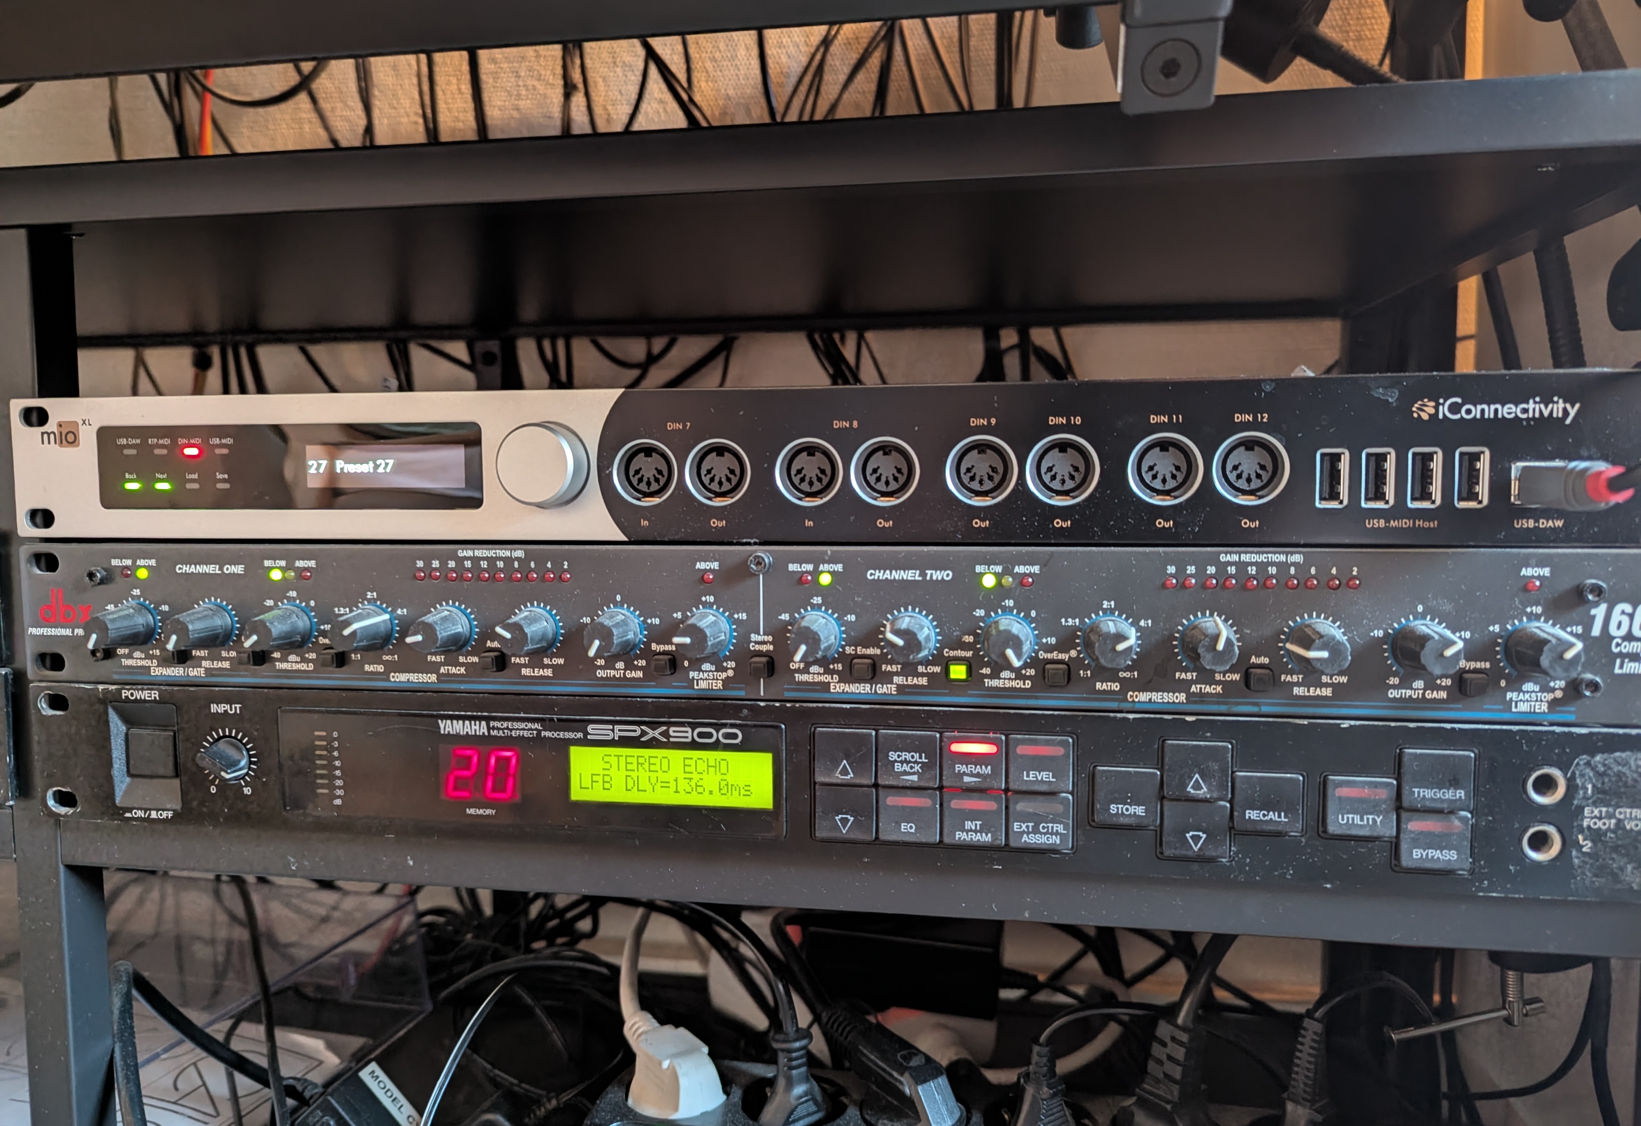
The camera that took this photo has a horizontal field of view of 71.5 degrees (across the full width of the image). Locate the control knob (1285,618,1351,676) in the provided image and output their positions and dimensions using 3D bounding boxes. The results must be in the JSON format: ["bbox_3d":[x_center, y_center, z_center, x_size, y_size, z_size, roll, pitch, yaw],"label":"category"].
[{"bbox_3d":[0.128,0.022,0.289,0.014,0.014,0.015,0,5,10],"label":"control knob"}]

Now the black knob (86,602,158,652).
[{"bbox_3d":[-0.215,0.020,0.349,0.013,0.013,0.016,0,5,10],"label":"black knob"}]

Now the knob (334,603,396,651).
[{"bbox_3d":[-0.136,0.020,0.335,0.014,0.014,0.015,0,5,10],"label":"knob"}]

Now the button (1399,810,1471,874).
[{"bbox_3d":[0.160,0.072,0.298,0.017,0.015,0.005,0,5,10],"label":"button"}]

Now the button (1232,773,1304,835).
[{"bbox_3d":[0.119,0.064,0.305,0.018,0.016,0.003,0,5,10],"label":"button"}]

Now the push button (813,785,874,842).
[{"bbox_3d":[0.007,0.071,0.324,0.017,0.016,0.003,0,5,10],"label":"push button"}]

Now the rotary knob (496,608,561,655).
[{"bbox_3d":[-0.085,0.021,0.328,0.014,0.014,0.015,0,5,10],"label":"rotary knob"}]

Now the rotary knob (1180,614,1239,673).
[{"bbox_3d":[0.102,0.022,0.296,0.014,0.014,0.015,0,5,10],"label":"rotary knob"}]

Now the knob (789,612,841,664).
[{"bbox_3d":[-0.002,0.021,0.308,0.013,0.013,0.016,0,5,10],"label":"knob"}]

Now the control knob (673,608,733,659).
[{"bbox_3d":[-0.034,0.021,0.319,0.014,0.014,0.015,0,5,10],"label":"control knob"}]

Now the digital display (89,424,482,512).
[{"bbox_3d":[-0.161,-0.029,0.345,0.127,0.026,0.004,0,5,10],"label":"digital display"}]

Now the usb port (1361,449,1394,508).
[{"bbox_3d":[0.144,-0.022,0.296,0.008,0.015,0.009,0,5,10],"label":"usb port"}]

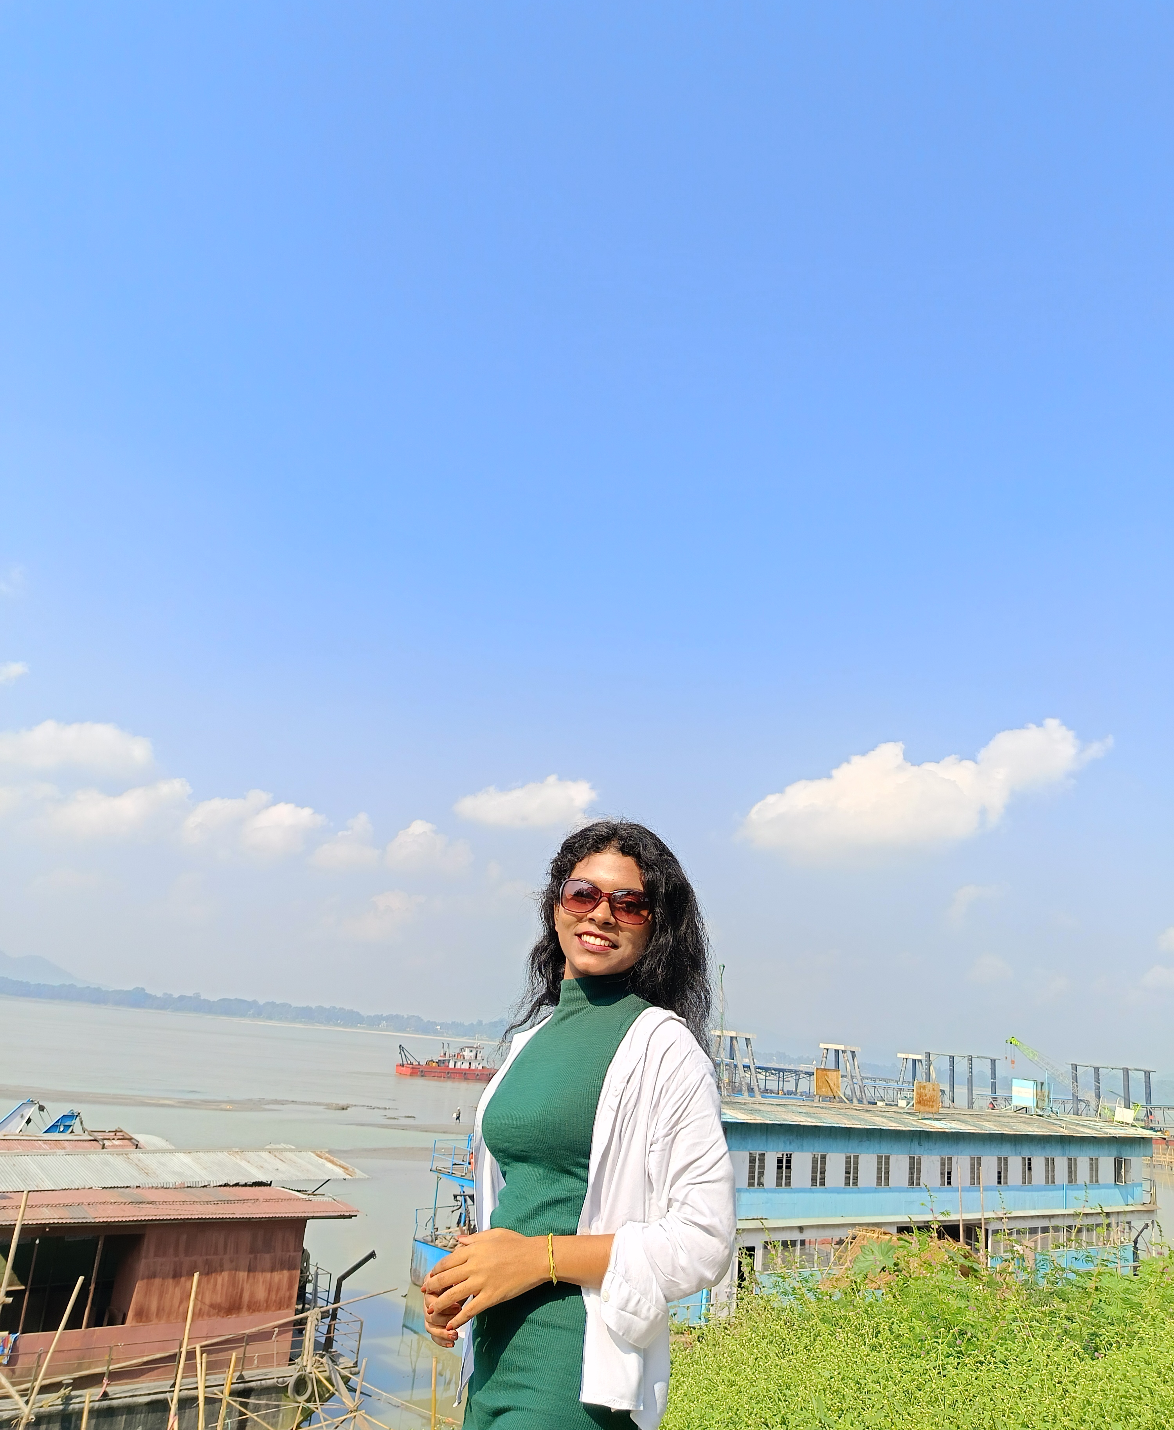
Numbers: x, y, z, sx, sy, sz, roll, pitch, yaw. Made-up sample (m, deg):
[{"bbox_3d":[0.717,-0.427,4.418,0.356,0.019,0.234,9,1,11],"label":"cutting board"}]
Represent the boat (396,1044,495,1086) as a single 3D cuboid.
[{"bbox_3d":[-27.525,72.041,226.541,21.000,7.200,7.000,14,-19,-26],"label":"boat"}]

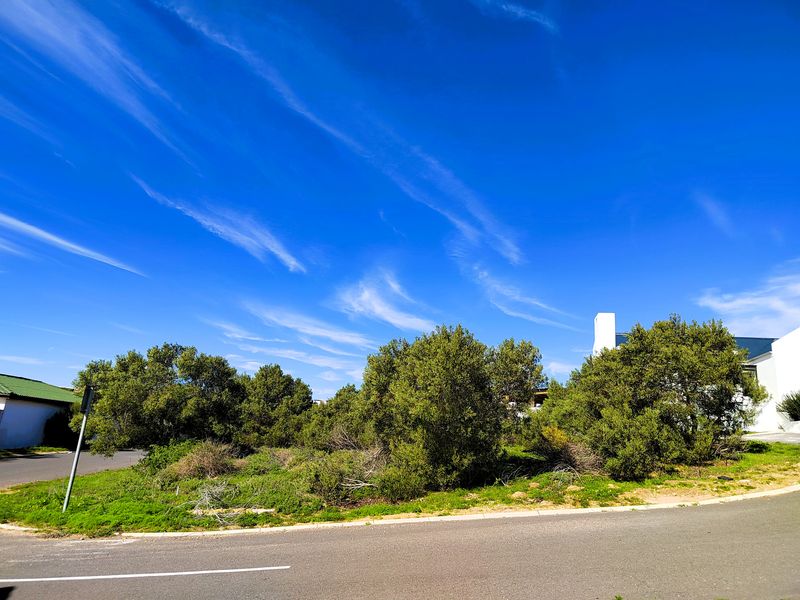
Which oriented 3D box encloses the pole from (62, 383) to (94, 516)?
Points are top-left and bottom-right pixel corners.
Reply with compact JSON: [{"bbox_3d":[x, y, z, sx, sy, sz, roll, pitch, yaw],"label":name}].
[{"bbox_3d":[-6.061,2.775,9.976,0.130,2.280,0.420,9,-15,-19],"label":"pole"}]

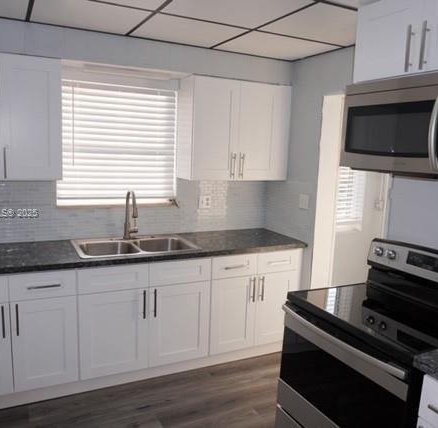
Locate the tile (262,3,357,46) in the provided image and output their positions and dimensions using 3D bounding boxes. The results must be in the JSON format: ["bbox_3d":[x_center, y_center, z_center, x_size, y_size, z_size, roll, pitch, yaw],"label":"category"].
[{"bbox_3d":[0.669,-1.094,2.488,0.725,0.017,0.607,-2,10,-26],"label":"tile"}]

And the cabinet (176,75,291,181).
[{"bbox_3d":[0.125,-0.669,3.490,0.862,0.769,0.305,-2,10,-26],"label":"cabinet"}]

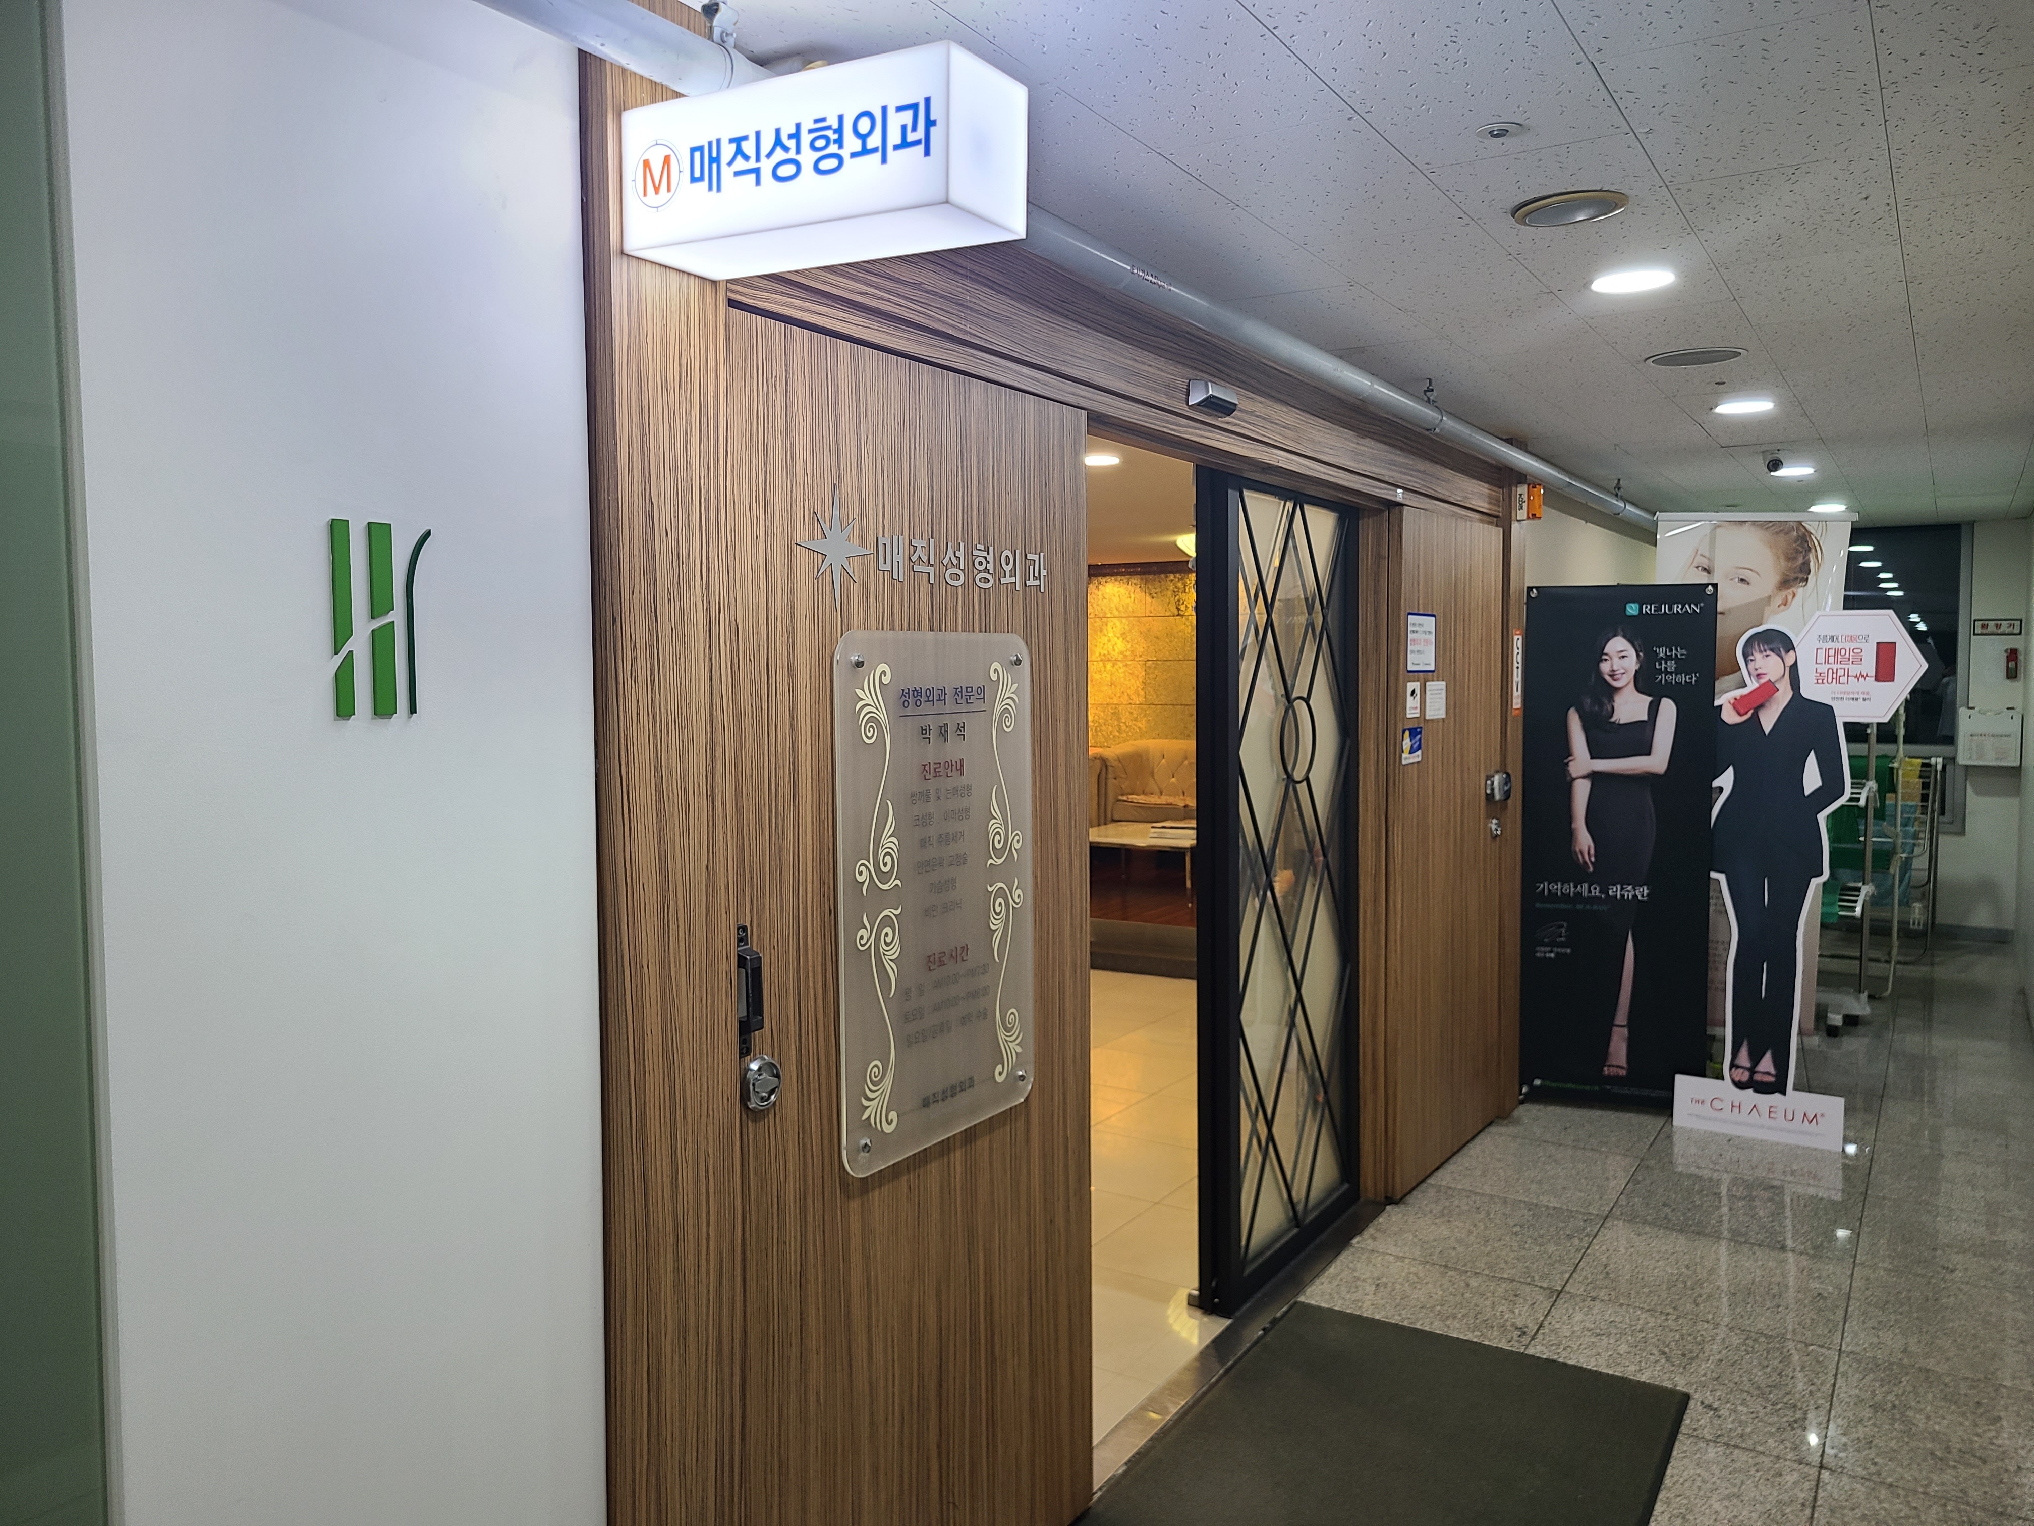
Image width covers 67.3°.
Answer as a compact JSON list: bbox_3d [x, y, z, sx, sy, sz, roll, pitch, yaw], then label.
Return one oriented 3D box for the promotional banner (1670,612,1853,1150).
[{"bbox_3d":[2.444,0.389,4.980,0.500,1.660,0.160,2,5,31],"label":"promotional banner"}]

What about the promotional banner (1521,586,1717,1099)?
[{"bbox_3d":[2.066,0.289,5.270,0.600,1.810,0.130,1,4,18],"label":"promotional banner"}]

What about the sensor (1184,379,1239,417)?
[{"bbox_3d":[0.400,-0.726,3.053,0.047,0.055,0.170,2,5,31],"label":"sensor"}]

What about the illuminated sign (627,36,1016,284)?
[{"bbox_3d":[-0.210,-0.627,1.627,0.425,0.150,0.148,4,6,31],"label":"illuminated sign"}]

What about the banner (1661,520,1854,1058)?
[{"bbox_3d":[2.972,0.057,6.232,0.730,2.140,0.150,2,5,30],"label":"banner"}]

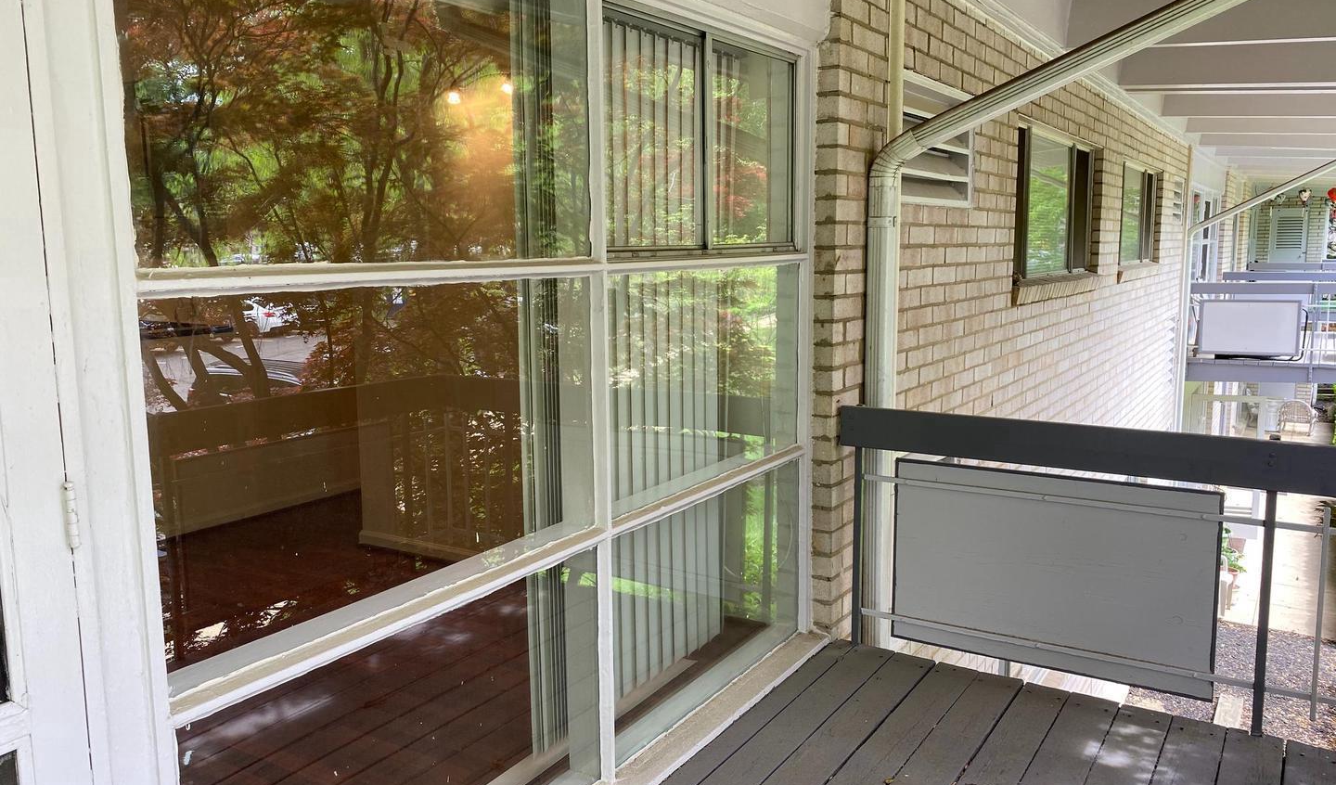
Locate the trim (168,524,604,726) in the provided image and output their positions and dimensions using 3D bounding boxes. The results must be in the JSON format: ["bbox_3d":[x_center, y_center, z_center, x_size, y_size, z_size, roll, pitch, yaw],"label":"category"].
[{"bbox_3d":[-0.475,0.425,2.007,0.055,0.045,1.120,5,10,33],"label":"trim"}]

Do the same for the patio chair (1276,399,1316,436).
[{"bbox_3d":[13.858,0.553,22.084,0.660,0.740,0.620,7,11,42],"label":"patio chair"}]

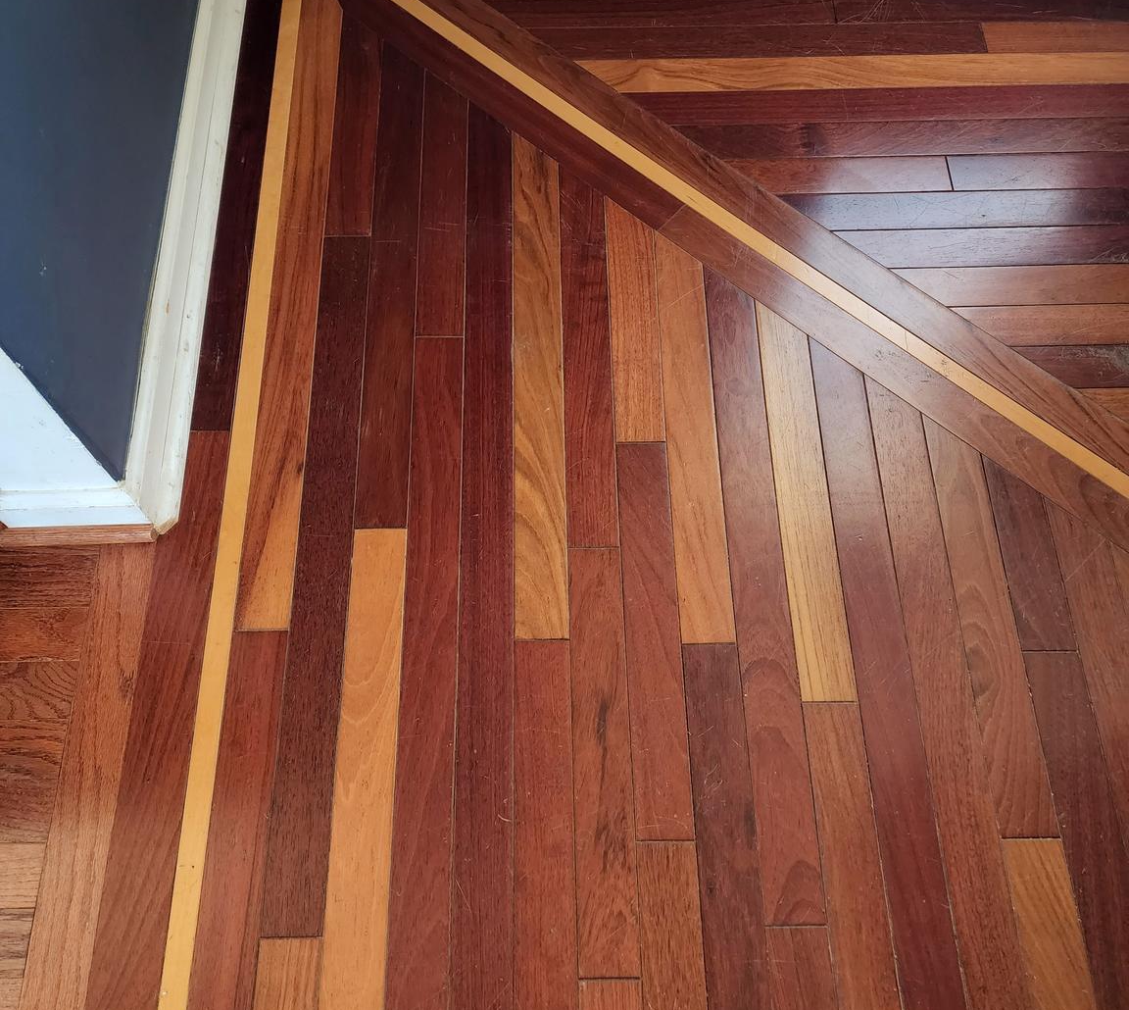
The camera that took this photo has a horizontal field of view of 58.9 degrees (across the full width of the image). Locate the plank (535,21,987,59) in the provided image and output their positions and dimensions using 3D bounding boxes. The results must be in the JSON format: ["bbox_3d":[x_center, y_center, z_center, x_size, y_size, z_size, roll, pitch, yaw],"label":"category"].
[{"bbox_3d":[0.263,-0.628,1.371,0.617,0.018,0.058,-1,67,-1],"label":"plank"}]

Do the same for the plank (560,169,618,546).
[{"bbox_3d":[0.026,-0.190,1.173,0.056,0.019,0.521,-1,66,-1],"label":"plank"}]

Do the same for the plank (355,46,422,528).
[{"bbox_3d":[-0.208,-0.297,1.225,0.058,0.018,0.710,-1,67,-1],"label":"plank"}]

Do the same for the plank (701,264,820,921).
[{"bbox_3d":[0.204,0.051,1.070,0.059,0.019,0.736,-1,66,-1],"label":"plank"}]

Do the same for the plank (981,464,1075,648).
[{"bbox_3d":[0.496,0.050,1.080,0.058,0.018,0.225,-1,67,-1],"label":"plank"}]

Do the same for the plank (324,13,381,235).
[{"bbox_3d":[-0.269,-0.499,1.306,0.059,0.019,0.381,-1,66,-1],"label":"plank"}]

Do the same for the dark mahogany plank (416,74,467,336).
[{"bbox_3d":[-0.153,-0.385,1.263,0.058,0.018,0.417,-1,67,-1],"label":"dark mahogany plank"}]

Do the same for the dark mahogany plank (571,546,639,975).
[{"bbox_3d":[0.037,0.239,0.987,0.056,0.019,0.412,-1,66,-1],"label":"dark mahogany plank"}]

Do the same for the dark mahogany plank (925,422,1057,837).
[{"bbox_3d":[0.437,0.110,1.046,0.058,0.019,0.456,-1,66,-1],"label":"dark mahogany plank"}]

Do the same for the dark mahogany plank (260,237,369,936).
[{"bbox_3d":[-0.258,0.037,1.080,0.058,0.018,0.790,-1,67,-1],"label":"dark mahogany plank"}]

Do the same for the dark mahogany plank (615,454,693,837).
[{"bbox_3d":[0.092,0.129,1.043,0.058,0.018,0.425,-1,67,-1],"label":"dark mahogany plank"}]

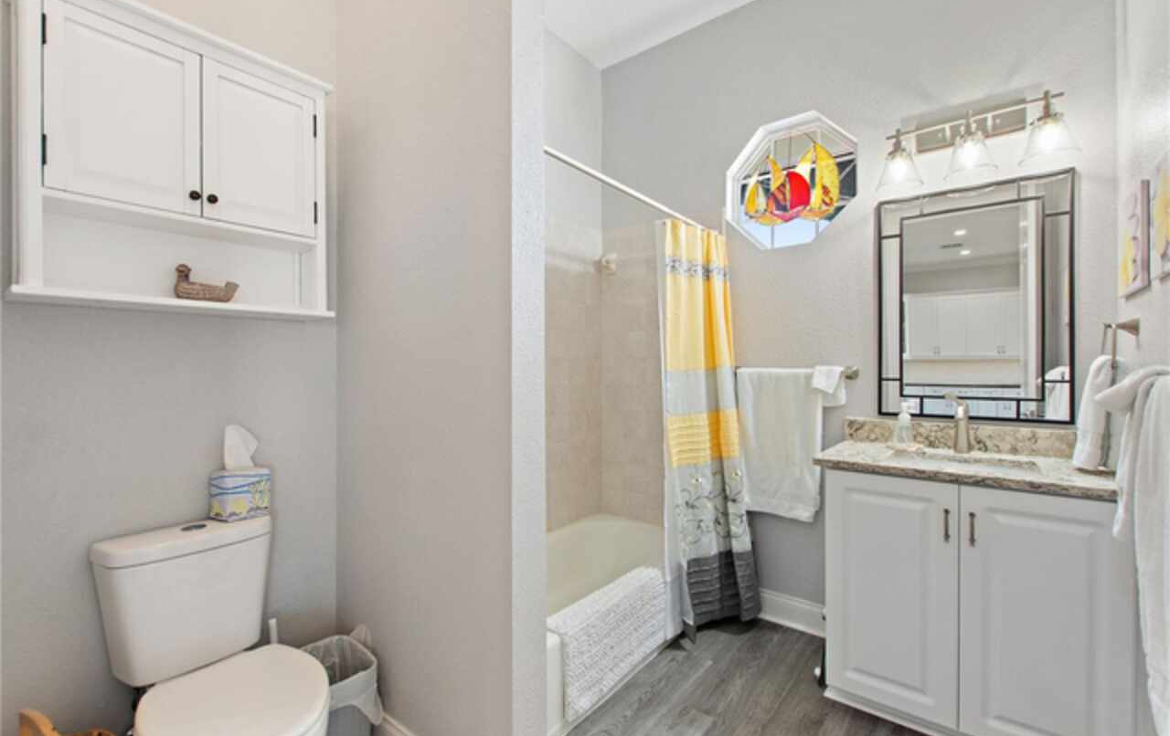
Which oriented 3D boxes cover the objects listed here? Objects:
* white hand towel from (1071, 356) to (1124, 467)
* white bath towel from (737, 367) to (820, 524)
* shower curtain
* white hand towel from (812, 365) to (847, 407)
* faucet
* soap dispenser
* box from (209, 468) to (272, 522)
[{"bbox_3d":[1.593,0.142,1.508,0.100,0.355,0.180,0,1,38],"label":"white hand towel"},{"bbox_3d":[0.898,0.337,2.271,0.400,0.690,0.080,0,1,38],"label":"white bath towel"},{"bbox_3d":[0.602,0.253,2.243,0.250,1.840,0.530,0,1,38],"label":"shower curtain"},{"bbox_3d":[1.074,0.078,2.129,0.140,0.185,0.080,0,1,38],"label":"white hand towel"},{"bbox_3d":[1.367,0.205,1.784,0.075,0.220,0.130,0,1,38],"label":"faucet"},{"bbox_3d":[1.246,0.224,1.912,0.075,0.180,0.070,0,1,19],"label":"soap dispenser"},{"bbox_3d":[-1.024,0.380,1.464,0.118,0.130,0.112,0,1,38],"label":"box"}]

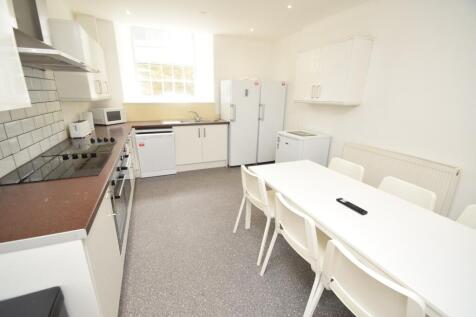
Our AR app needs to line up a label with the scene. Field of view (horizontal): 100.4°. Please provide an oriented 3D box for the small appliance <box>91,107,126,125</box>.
[{"bbox_3d":[-2.199,-0.732,3.400,0.320,0.260,0.420,7,18,19],"label":"small appliance"}]

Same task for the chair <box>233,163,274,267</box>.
[{"bbox_3d":[0.305,0.460,1.905,0.530,0.800,0.470,-8,19,-26],"label":"chair"}]

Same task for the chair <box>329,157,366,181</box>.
[{"bbox_3d":[0.860,0.438,2.007,0.530,0.800,0.470,-6,19,-23],"label":"chair"}]

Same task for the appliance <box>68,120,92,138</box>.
[{"bbox_3d":[-1.860,-0.353,2.353,0.150,0.180,0.270,-6,19,-23],"label":"appliance"}]

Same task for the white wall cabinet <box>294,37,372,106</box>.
[{"bbox_3d":[1.364,-1.249,3.030,0.350,0.770,0.990,-6,19,-23],"label":"white wall cabinet"}]

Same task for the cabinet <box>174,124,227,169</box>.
[{"bbox_3d":[-0.769,-0.258,4.030,1.010,0.870,0.580,-6,19,-23],"label":"cabinet"}]

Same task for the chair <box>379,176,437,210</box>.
[{"bbox_3d":[1.038,0.601,1.494,0.530,0.800,0.470,-6,19,-23],"label":"chair"}]

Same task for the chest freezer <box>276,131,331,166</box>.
[{"bbox_3d":[1.032,0.019,3.279,0.560,0.850,0.600,-6,19,-23],"label":"chest freezer"}]

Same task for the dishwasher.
[{"bbox_3d":[-1.521,-0.168,3.728,0.600,0.850,0.600,-6,19,-23],"label":"dishwasher"}]

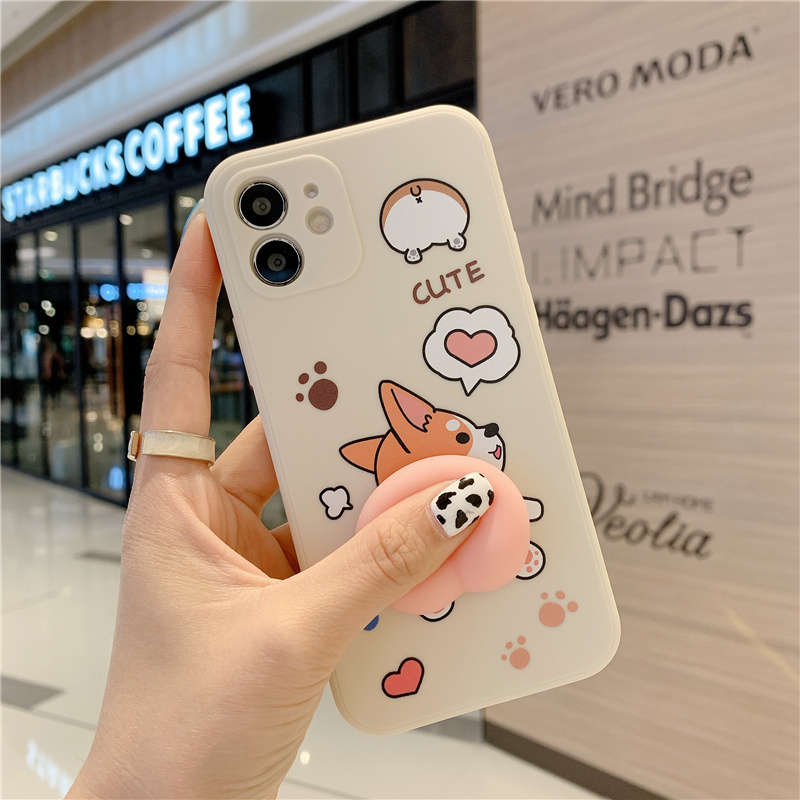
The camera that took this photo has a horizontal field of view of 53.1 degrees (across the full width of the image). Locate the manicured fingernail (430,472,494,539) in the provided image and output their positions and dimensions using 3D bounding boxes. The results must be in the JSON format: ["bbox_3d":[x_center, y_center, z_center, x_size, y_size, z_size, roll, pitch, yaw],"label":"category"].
[{"bbox_3d":[0.015,0.025,0.187,0.015,0.011,0.004,-34,-9,-24],"label":"manicured fingernail"}]

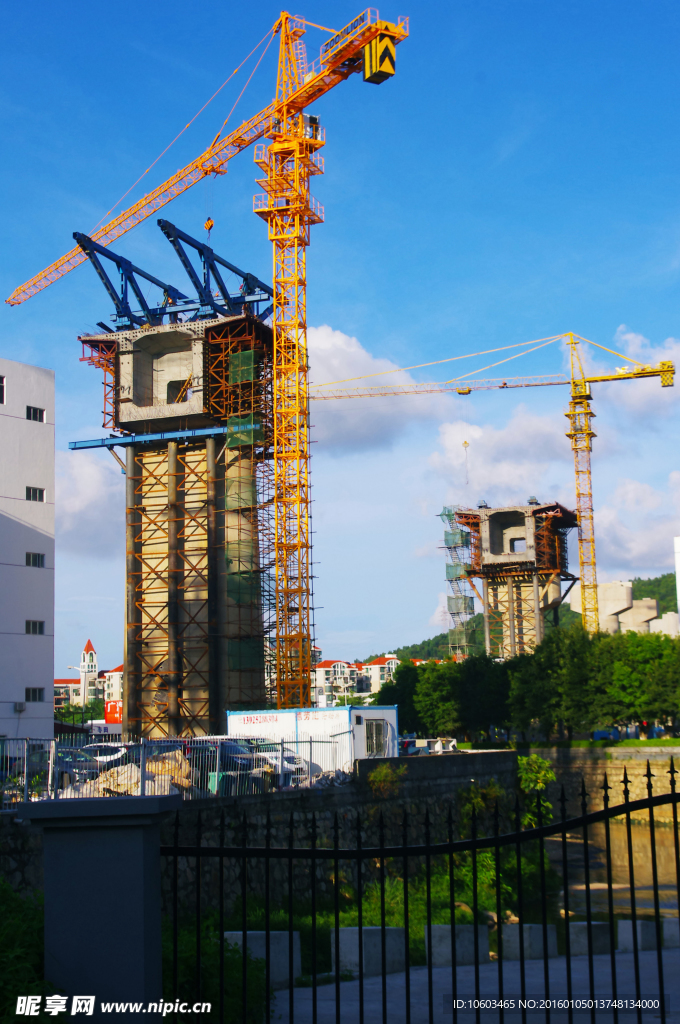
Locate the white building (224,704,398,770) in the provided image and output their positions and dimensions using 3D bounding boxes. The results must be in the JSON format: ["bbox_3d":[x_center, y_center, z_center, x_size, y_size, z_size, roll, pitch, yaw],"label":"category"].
[{"bbox_3d":[-1.305,9.609,58.820,7.500,2.720,2.750,-10,-13,43],"label":"white building"}]

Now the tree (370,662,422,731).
[{"bbox_3d":[4.933,17.078,120.802,4.700,8.000,4.700,-1,-9,0],"label":"tree"}]

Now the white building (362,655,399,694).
[{"bbox_3d":[15.894,62.907,486.114,13.000,25.500,12.000,3,-10,-25],"label":"white building"}]

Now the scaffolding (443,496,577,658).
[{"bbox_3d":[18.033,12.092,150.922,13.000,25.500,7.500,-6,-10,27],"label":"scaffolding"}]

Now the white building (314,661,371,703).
[{"bbox_3d":[0.108,64.949,487.871,15.000,25.000,12.000,1,-9,-13],"label":"white building"}]

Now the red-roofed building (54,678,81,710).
[{"bbox_3d":[-90.927,64.979,450.729,13.000,22.000,12.000,3,-10,-26],"label":"red-roofed building"}]

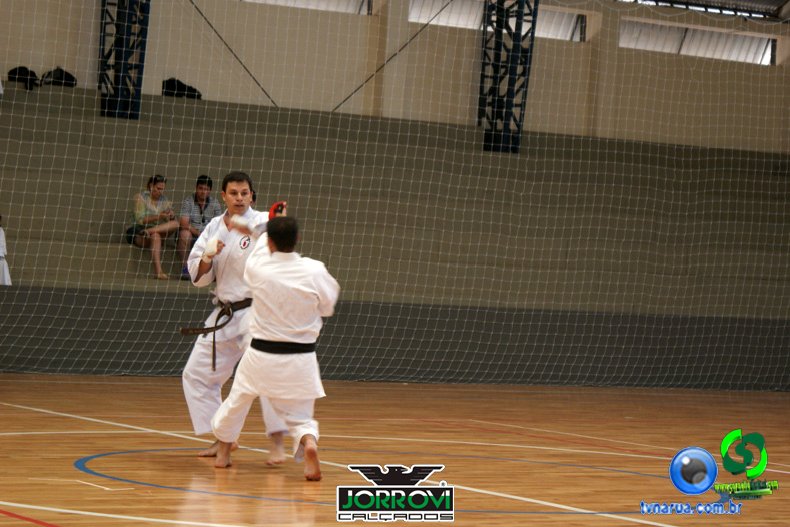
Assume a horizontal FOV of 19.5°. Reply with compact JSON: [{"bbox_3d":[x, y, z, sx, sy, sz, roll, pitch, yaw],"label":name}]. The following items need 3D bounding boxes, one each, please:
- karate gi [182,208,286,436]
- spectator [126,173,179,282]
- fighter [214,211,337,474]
[{"bbox_3d":[-0.899,0.357,13.328,0.640,1.370,0.560,3,0,15],"label":"karate gi"},{"bbox_3d":[-2.574,-0.380,24.452,0.520,1.130,0.740,3,0,-40],"label":"spectator"},{"bbox_3d":[-0.650,0.441,12.668,0.630,1.420,0.930,3,0,-15],"label":"fighter"}]

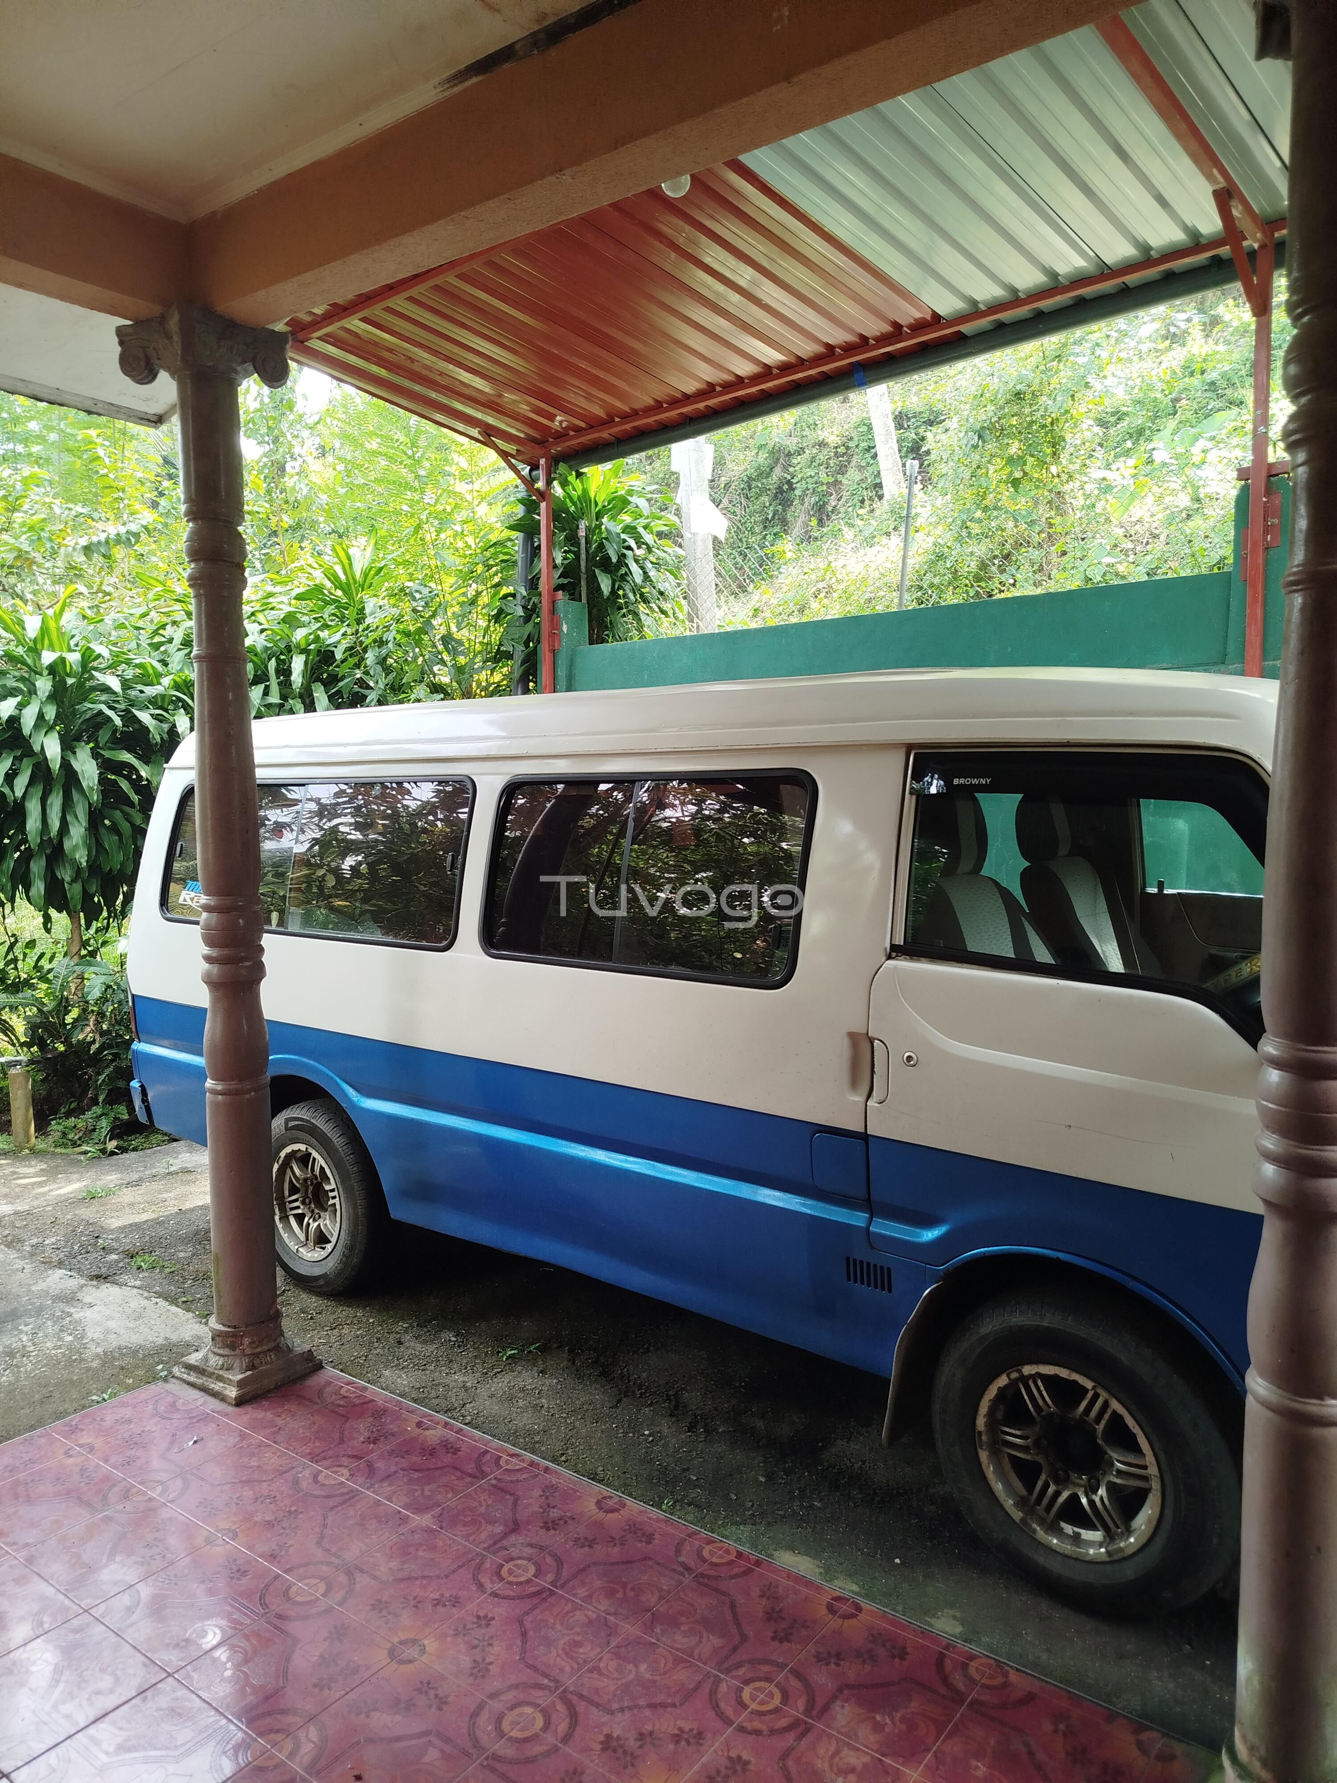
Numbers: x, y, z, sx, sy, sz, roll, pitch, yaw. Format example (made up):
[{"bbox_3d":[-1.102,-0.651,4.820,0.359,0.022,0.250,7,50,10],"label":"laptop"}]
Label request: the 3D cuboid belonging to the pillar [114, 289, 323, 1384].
[{"bbox_3d":[-1.198,-0.060,3.348,0.315,2.820,0.315,3,6,37],"label":"pillar"}]

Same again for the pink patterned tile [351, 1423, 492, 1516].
[{"bbox_3d":[-0.580,1.387,2.954,0.300,0.010,0.300,3,5,37],"label":"pink patterned tile"}]

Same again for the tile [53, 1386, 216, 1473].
[{"bbox_3d":[-1.311,1.377,3.130,0.300,0.010,0.300,3,5,37],"label":"tile"}]

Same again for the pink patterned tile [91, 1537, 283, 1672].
[{"bbox_3d":[-0.940,1.428,2.479,0.300,0.010,0.300,3,6,37],"label":"pink patterned tile"}]

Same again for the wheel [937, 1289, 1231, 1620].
[{"bbox_3d":[0.873,1.171,2.614,0.640,0.640,0.200,3,6,41],"label":"wheel"}]

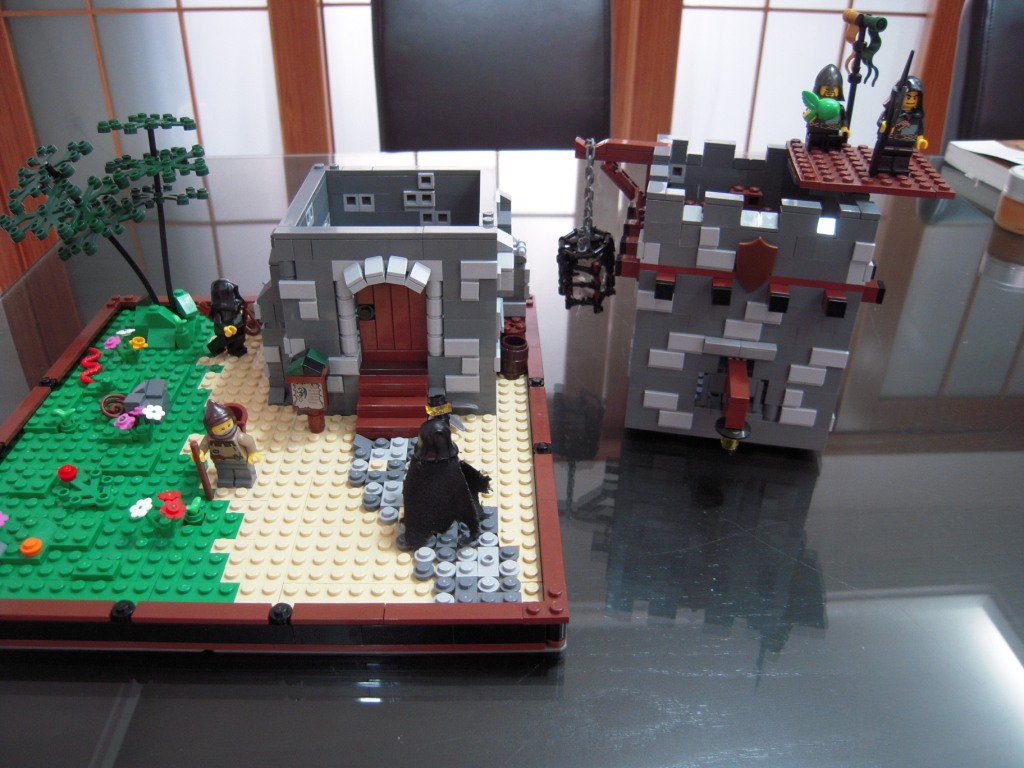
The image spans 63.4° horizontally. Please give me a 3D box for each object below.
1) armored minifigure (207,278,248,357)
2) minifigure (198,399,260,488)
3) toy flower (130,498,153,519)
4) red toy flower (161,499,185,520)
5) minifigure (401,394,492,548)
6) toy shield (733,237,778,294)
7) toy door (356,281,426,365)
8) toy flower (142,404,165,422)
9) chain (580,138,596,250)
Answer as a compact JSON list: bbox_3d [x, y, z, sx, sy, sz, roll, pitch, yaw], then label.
[{"bbox_3d":[-0.151,-0.035,0.443,0.018,0.043,0.021,17,35,25],"label":"armored minifigure"},{"bbox_3d":[-0.117,0.024,0.347,0.025,0.042,0.018,0,32,-2],"label":"minifigure"},{"bbox_3d":[-0.142,0.048,0.317,0.010,0.004,0.010,-45,39,4],"label":"toy flower"},{"bbox_3d":[-0.130,0.048,0.317,0.010,0.004,0.010,18,50,-23],"label":"red toy flower"},{"bbox_3d":[-0.025,0.033,0.323,0.034,0.053,0.028,1,32,0],"label":"minifigure"},{"bbox_3d":[0.103,-0.051,0.354,0.017,0.026,0.005,7,32,9],"label":"toy shield"},{"bbox_3d":[-0.055,-0.030,0.387,0.032,0.046,0.006,0,32,-2],"label":"toy door"},{"bbox_3d":[-0.162,0.013,0.374,0.010,0.004,0.010,47,38,-6],"label":"toy flower"},{"bbox_3d":[0.039,-0.098,0.431,0.006,0.060,0.006,7,32,9],"label":"chain"}]

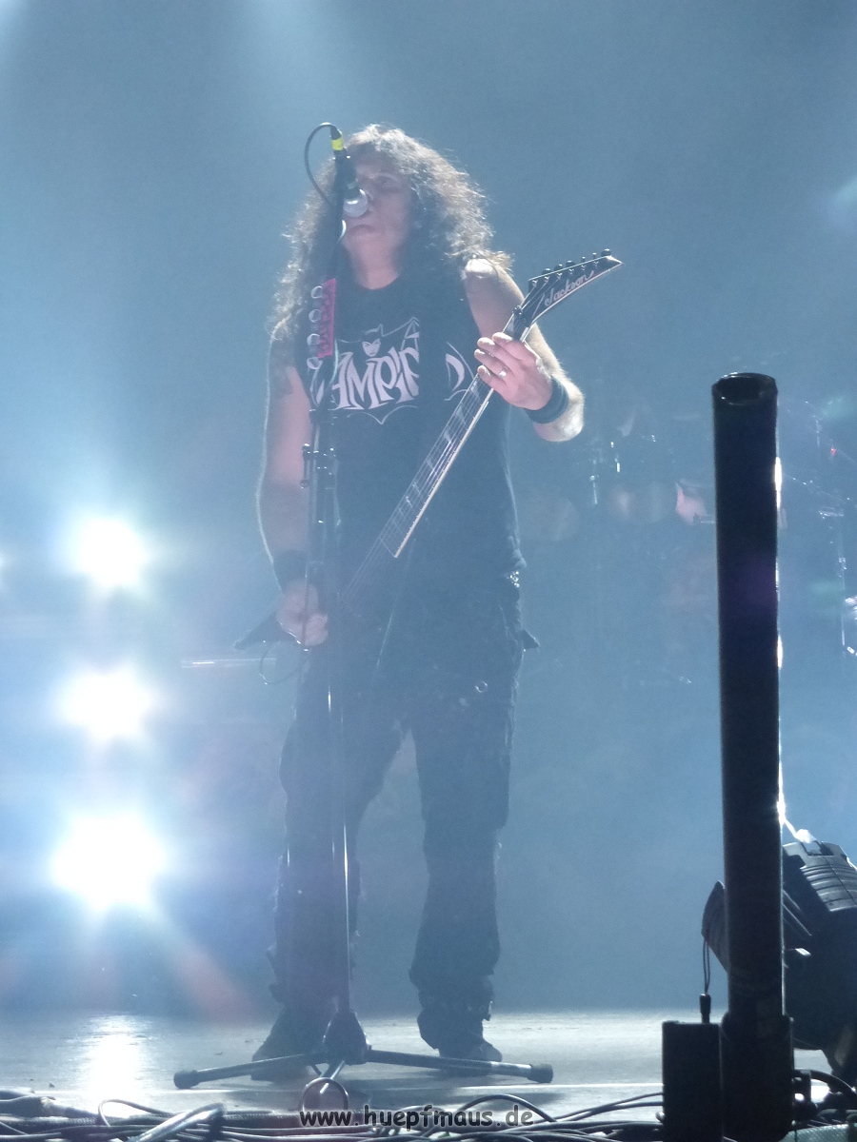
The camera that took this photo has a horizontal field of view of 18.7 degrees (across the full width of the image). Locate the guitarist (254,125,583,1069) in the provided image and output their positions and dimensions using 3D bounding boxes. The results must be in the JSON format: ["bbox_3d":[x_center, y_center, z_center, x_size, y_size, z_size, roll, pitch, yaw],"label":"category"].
[{"bbox_3d":[-0.022,0.046,4.795,0.600,1.754,0.480,-3,-9,14],"label":"guitarist"}]

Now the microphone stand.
[{"bbox_3d":[-0.122,0.069,4.316,0.630,1.550,0.560,-1,-8,0],"label":"microphone stand"}]

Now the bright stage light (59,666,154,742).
[{"bbox_3d":[-1.051,0.438,8.530,0.290,0.260,0.220,-1,-8,0],"label":"bright stage light"}]

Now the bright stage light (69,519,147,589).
[{"bbox_3d":[-1.054,-0.058,8.603,0.260,0.250,0.220,-1,-8,0],"label":"bright stage light"}]

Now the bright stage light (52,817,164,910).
[{"bbox_3d":[-1.036,0.946,8.455,0.330,0.290,0.240,-1,-8,0],"label":"bright stage light"}]

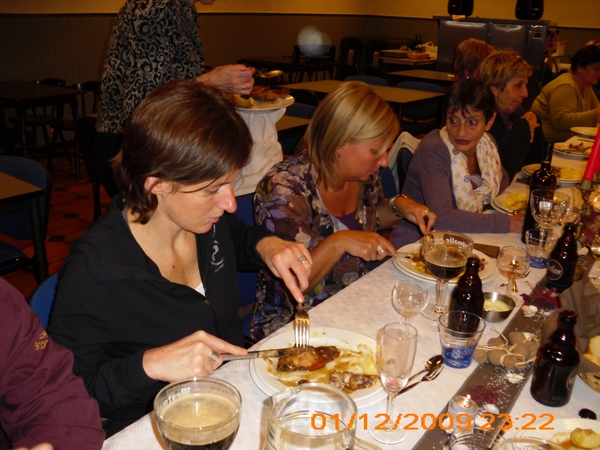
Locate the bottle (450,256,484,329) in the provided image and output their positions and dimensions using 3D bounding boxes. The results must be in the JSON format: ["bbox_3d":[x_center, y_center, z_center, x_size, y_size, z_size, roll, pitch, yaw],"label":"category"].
[{"bbox_3d":[0.366,0.154,1.355,0.065,0.168,0.065,16,23,33],"label":"bottle"}]

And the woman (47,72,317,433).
[{"bbox_3d":[-0.246,0.317,1.431,0.680,1.260,0.550,12,22,25],"label":"woman"}]

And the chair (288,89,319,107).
[{"bbox_3d":[0.073,-0.709,5.017,0.460,0.810,0.530,16,23,33],"label":"chair"}]

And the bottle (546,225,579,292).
[{"bbox_3d":[0.658,0.079,1.557,0.069,0.164,0.069,4,19,0],"label":"bottle"}]

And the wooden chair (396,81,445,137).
[{"bbox_3d":[0.928,-0.805,5.402,0.460,0.810,0.540,16,23,33],"label":"wooden chair"}]

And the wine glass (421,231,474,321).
[{"bbox_3d":[0.315,0.115,1.375,0.108,0.174,0.108,4,19,0],"label":"wine glass"}]

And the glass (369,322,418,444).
[{"bbox_3d":[0.146,0.243,0.959,0.059,0.180,0.059,4,19,0],"label":"glass"}]

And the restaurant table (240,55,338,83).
[{"bbox_3d":[-0.140,-1.610,7.603,0.850,0.750,0.920,16,23,33],"label":"restaurant table"}]

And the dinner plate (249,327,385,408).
[{"bbox_3d":[0.044,0.254,1.137,0.272,0.032,0.272,3,19,-1],"label":"dinner plate"}]

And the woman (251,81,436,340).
[{"bbox_3d":[0.134,0.170,1.951,0.660,1.220,0.530,13,22,27],"label":"woman"}]

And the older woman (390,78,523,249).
[{"bbox_3d":[0.586,0.086,2.288,0.640,1.180,0.520,17,23,35],"label":"older woman"}]

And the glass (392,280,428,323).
[{"bbox_3d":[0.222,0.175,1.267,0.073,0.119,0.073,4,19,0],"label":"glass"}]

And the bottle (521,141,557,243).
[{"bbox_3d":[0.738,-0.099,1.901,0.075,0.310,0.075,16,23,33],"label":"bottle"}]

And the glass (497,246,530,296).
[{"bbox_3d":[0.490,0.122,1.451,0.076,0.130,0.076,4,19,0],"label":"glass"}]

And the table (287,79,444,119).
[{"bbox_3d":[0.513,-0.771,5.338,1.140,0.750,0.790,16,23,33],"label":"table"}]

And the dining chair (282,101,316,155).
[{"bbox_3d":[-0.199,-0.340,3.945,0.460,0.810,0.530,16,23,33],"label":"dining chair"}]

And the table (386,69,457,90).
[{"bbox_3d":[1.576,-1.218,6.733,1.140,0.750,0.790,16,23,33],"label":"table"}]

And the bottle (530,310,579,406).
[{"bbox_3d":[0.452,0.226,1.088,0.069,0.164,0.069,4,19,0],"label":"bottle"}]

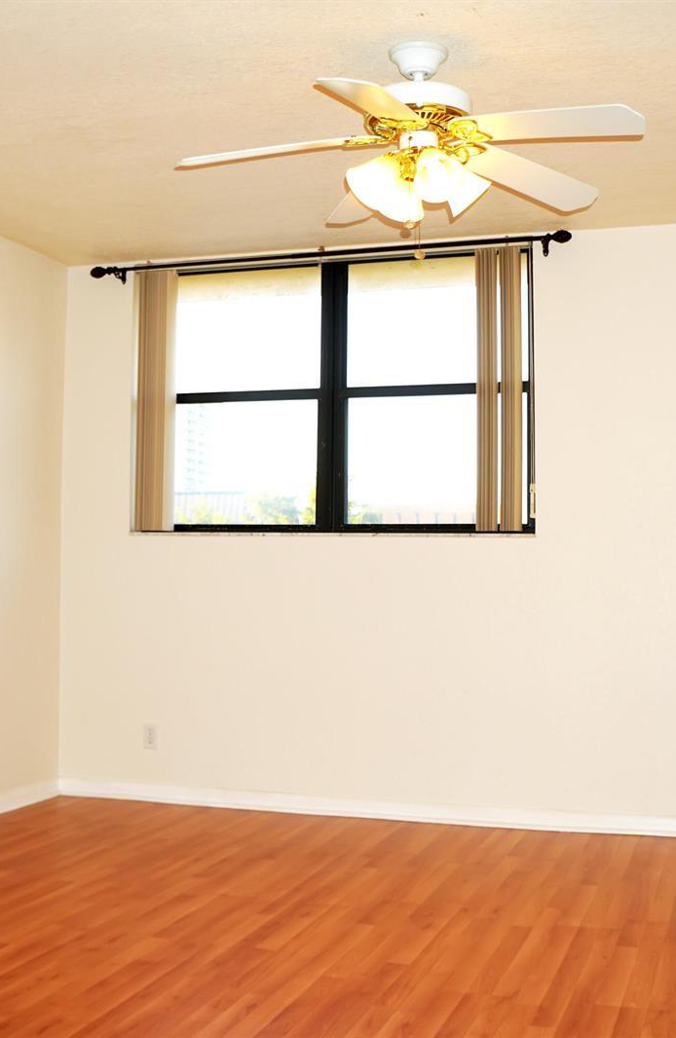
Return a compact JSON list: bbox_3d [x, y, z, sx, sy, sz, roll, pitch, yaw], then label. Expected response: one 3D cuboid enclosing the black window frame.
[{"bbox_3d":[-0.026,-0.537,5.171,1.800,1.218,0.090,0,-2,15],"label":"black window frame"}]

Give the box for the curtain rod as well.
[{"bbox_3d":[-0.077,-1.115,5.052,2.148,0.082,0.112,0,-2,15],"label":"curtain rod"}]

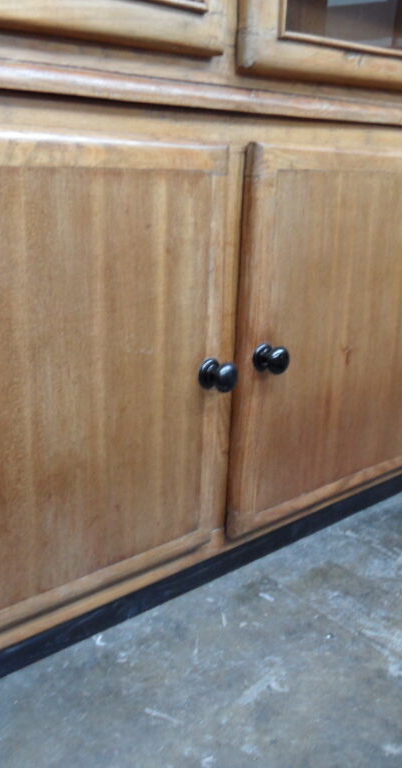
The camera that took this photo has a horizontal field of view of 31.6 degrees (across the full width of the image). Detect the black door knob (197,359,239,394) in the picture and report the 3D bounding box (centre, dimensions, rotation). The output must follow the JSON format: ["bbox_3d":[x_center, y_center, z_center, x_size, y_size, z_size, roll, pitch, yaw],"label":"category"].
[{"bbox_3d":[0.026,-0.007,0.990,0.039,0.039,0.046,-13,23,-39],"label":"black door knob"}]

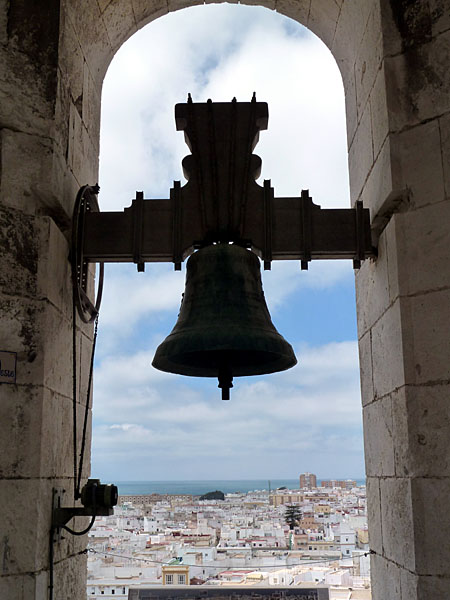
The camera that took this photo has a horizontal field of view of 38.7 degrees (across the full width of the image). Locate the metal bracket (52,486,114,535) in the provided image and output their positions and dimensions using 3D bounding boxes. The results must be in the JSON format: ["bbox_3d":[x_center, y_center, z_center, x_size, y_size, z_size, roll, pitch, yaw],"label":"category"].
[{"bbox_3d":[-0.926,1.386,4.198,0.374,0.320,0.220,-1,-16,1],"label":"metal bracket"}]

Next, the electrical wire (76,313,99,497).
[{"bbox_3d":[-0.975,0.699,4.607,0.030,1.372,0.030,0,-31,1],"label":"electrical wire"}]

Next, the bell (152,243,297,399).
[{"bbox_3d":[0.004,0.153,4.526,0.999,1.056,0.999,-1,-16,1],"label":"bell"}]

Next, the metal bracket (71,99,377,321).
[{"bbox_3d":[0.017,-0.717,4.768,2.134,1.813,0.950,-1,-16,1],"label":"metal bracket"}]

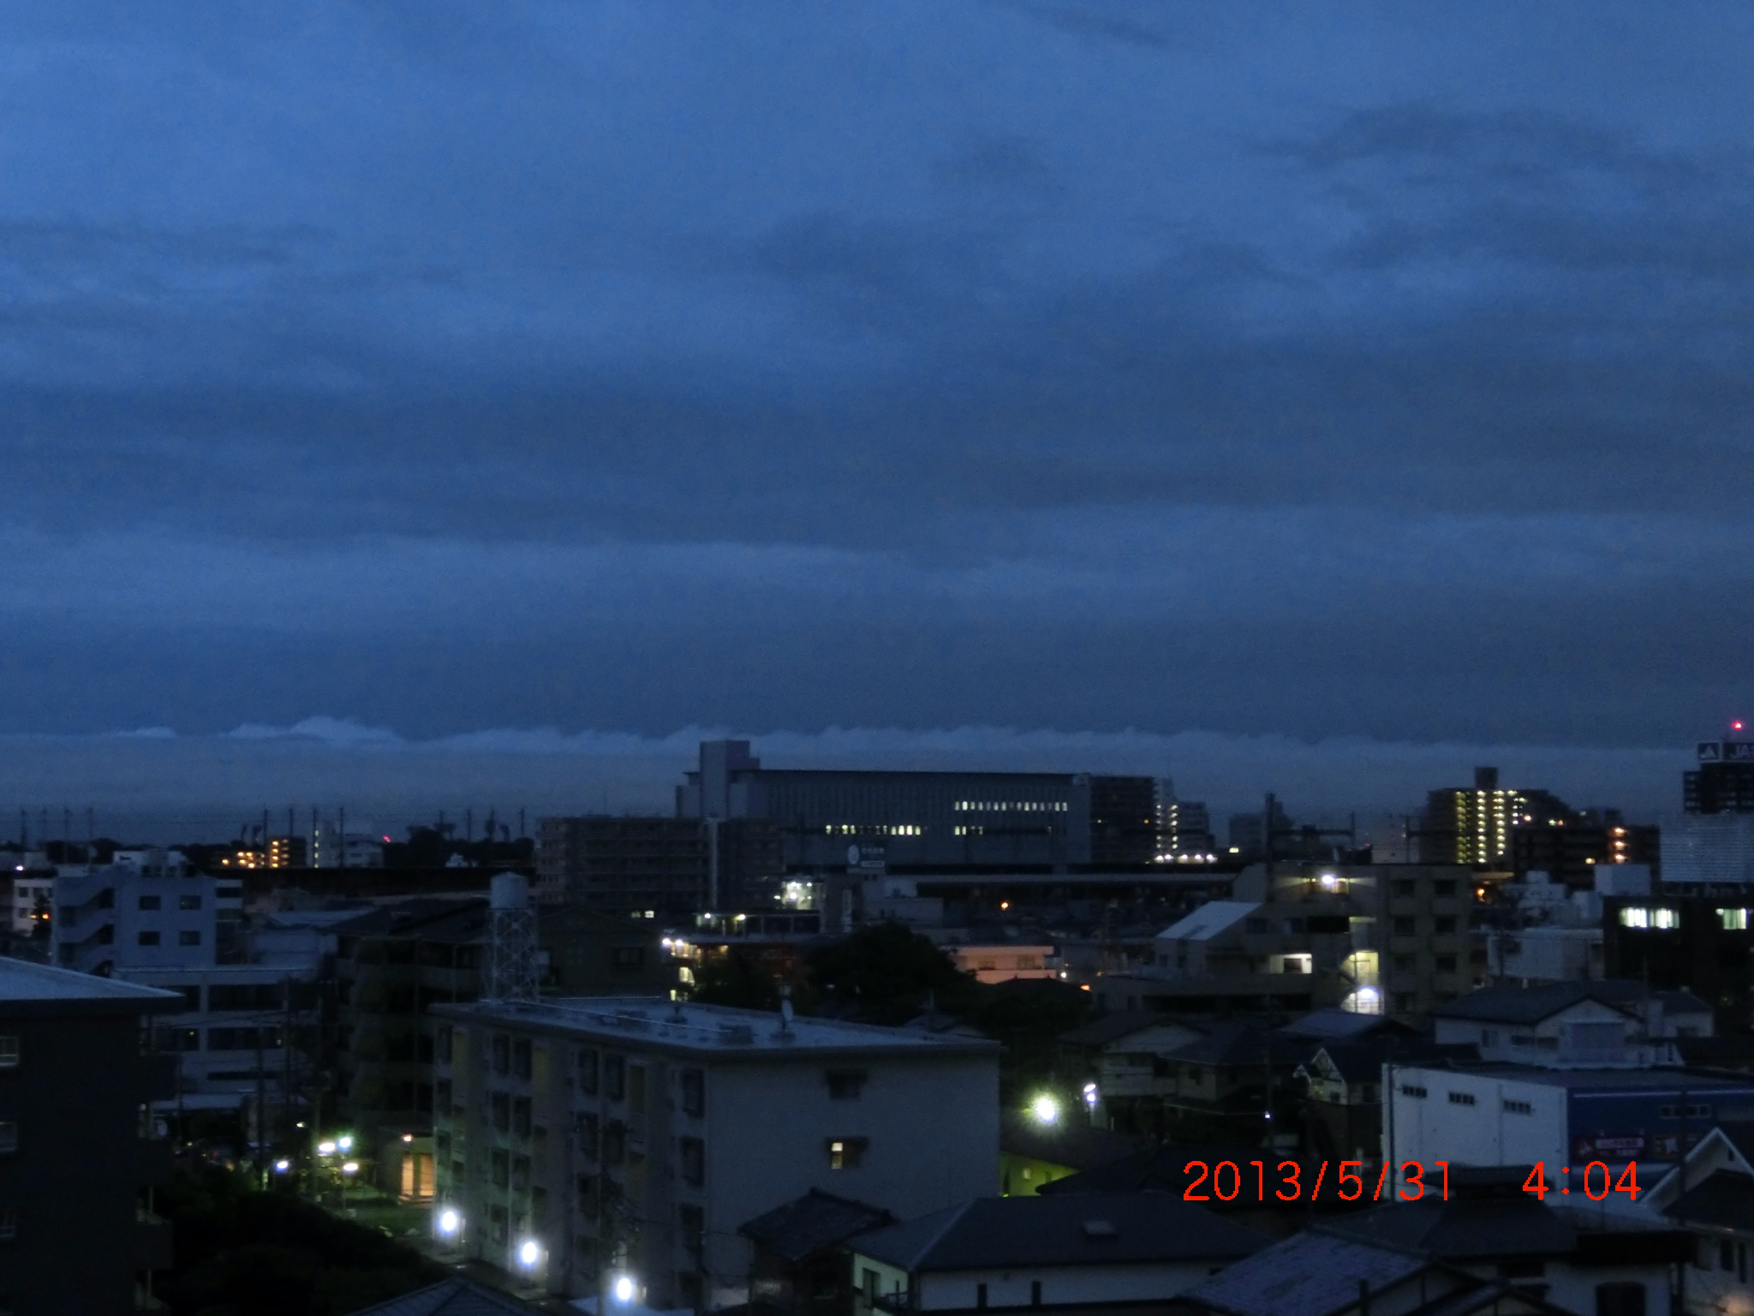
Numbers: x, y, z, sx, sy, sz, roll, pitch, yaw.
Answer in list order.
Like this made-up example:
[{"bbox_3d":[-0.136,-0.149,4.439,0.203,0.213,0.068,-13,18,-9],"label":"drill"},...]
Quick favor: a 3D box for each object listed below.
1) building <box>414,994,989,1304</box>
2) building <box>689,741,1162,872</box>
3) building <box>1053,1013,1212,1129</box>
[{"bbox_3d":[-8.700,22.160,144.080,13.200,11.900,40.500,1,-4,-23],"label":"building"},{"bbox_3d":[6.710,37.470,623.870,88.000,38.700,30.000,2,-4,-30],"label":"building"},{"bbox_3d":[18.370,28.860,224.180,9.600,8.200,8.000,1,-4,-22],"label":"building"}]

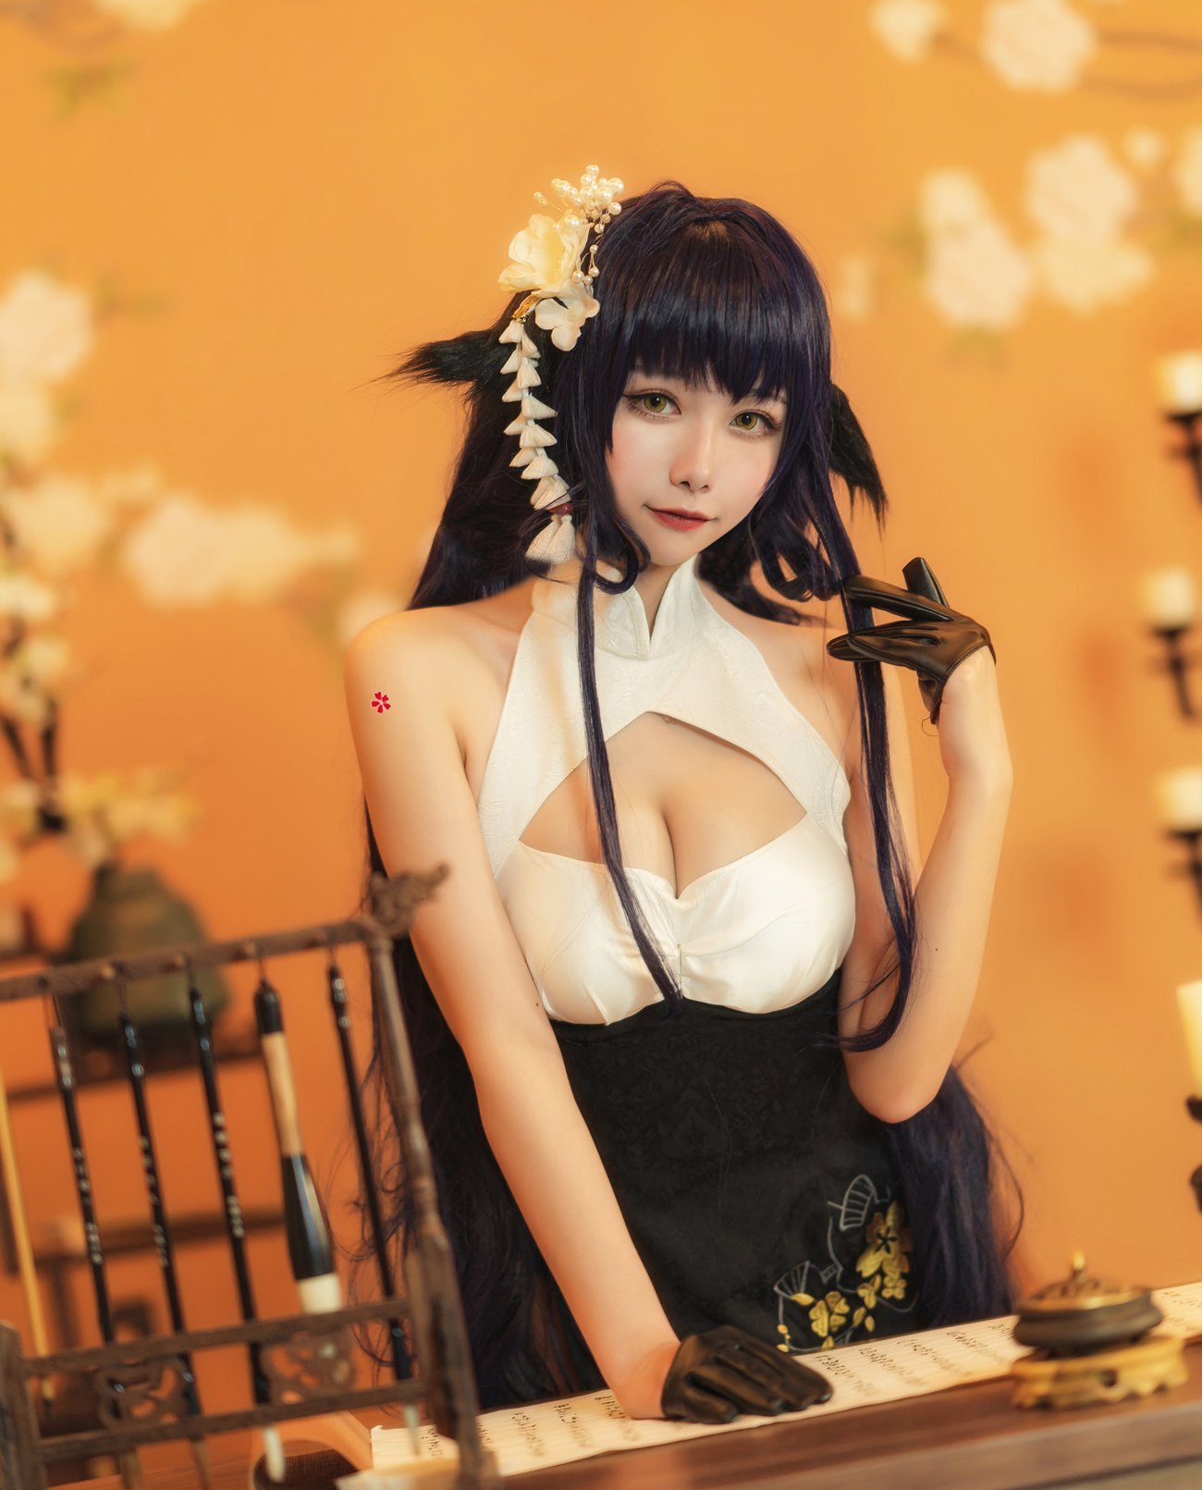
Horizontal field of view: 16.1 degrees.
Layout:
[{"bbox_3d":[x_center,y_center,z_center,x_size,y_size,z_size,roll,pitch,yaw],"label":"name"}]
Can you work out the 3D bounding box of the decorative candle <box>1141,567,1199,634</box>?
[{"bbox_3d":[0.561,-0.144,4.200,0.052,0.056,0.052,-9,1,0],"label":"decorative candle"}]

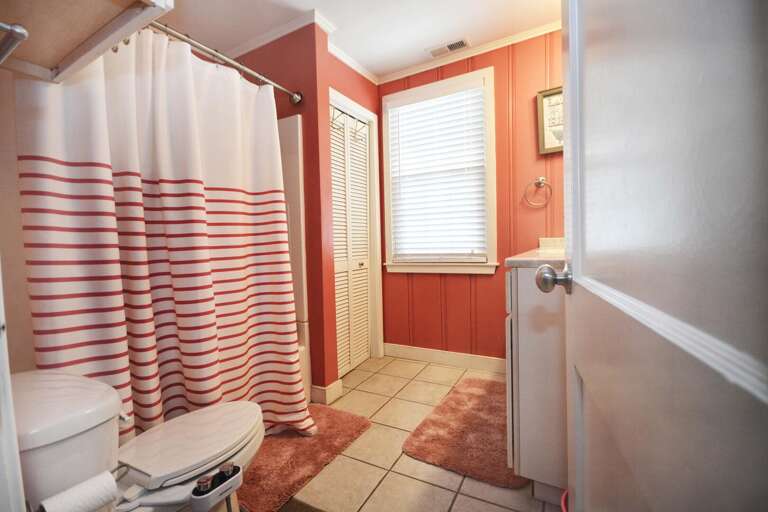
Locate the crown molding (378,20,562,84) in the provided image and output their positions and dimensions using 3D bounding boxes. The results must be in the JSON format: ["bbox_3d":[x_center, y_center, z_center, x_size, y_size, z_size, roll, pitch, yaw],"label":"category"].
[{"bbox_3d":[0.658,-1.557,2.443,1.645,0.052,0.047,-1,1,28],"label":"crown molding"}]

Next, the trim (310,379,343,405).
[{"bbox_3d":[-0.367,0.867,2.076,0.136,0.108,0.177,-1,1,28],"label":"trim"}]

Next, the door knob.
[{"bbox_3d":[0.354,0.048,0.667,0.065,0.062,0.062,-1,1,28],"label":"door knob"}]

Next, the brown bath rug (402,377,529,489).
[{"bbox_3d":[0.544,0.888,1.786,0.531,0.026,0.949,-1,1,28],"label":"brown bath rug"}]

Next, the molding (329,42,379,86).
[{"bbox_3d":[-0.249,-1.502,2.493,0.047,0.052,0.810,-1,6,30],"label":"molding"}]

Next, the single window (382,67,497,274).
[{"bbox_3d":[0.417,-0.625,2.621,0.975,1.544,0.099,-1,1,28],"label":"single window"}]

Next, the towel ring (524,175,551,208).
[{"bbox_3d":[1.083,-0.438,2.240,0.171,0.211,0.061,-1,1,28],"label":"towel ring"}]

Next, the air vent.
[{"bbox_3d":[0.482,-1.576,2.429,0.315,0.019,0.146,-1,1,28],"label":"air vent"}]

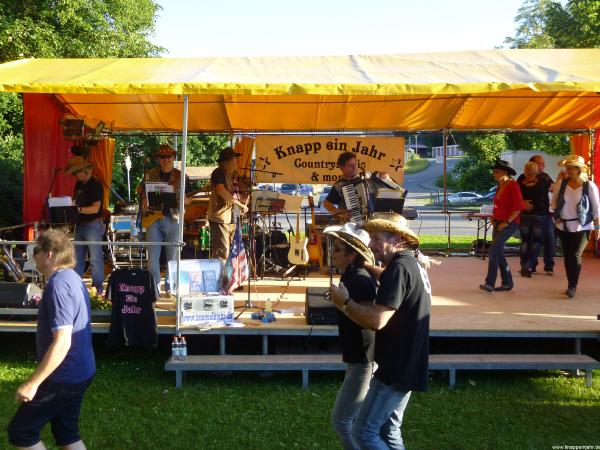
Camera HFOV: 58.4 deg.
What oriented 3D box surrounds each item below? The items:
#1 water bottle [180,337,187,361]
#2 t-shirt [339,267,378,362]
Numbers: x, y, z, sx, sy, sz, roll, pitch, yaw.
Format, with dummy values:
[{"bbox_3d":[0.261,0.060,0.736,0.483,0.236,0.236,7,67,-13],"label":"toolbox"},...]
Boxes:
[{"bbox_3d":[-1.108,1.181,5.120,0.070,0.230,0.070,0,4,0],"label":"water bottle"},{"bbox_3d":[0.359,0.544,3.300,0.250,0.590,0.430,1,4,7],"label":"t-shirt"}]

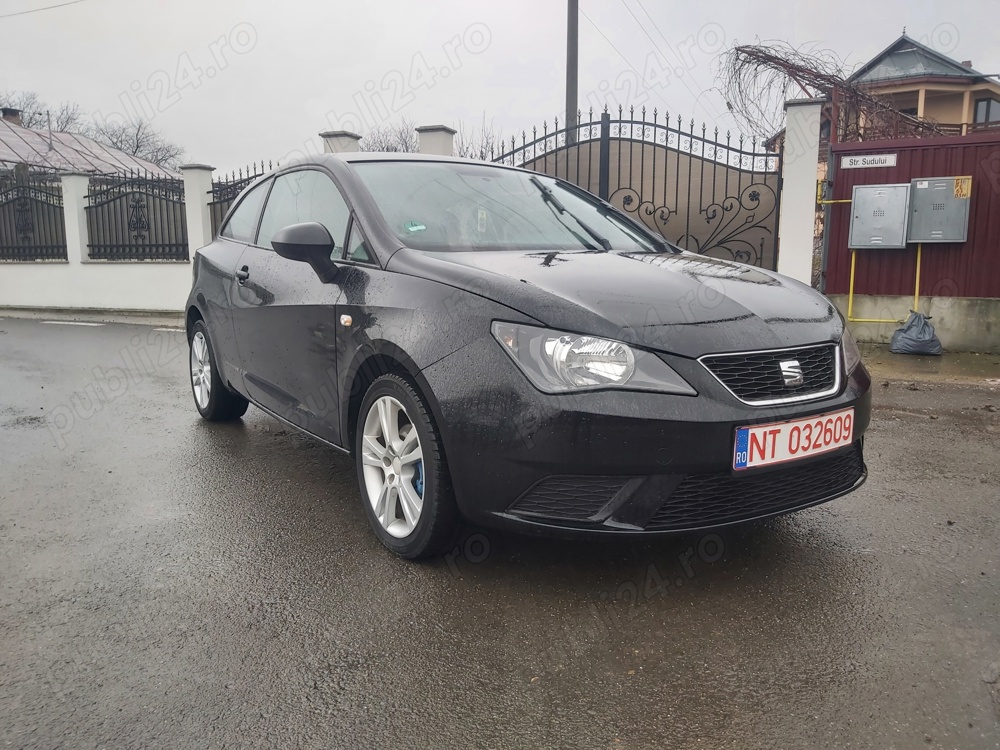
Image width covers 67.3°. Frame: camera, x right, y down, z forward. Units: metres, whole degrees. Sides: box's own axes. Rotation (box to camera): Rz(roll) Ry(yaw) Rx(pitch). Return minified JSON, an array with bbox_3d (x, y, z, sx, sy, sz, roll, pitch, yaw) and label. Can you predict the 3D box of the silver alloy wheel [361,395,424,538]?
[{"bbox_3d":[-0.269,0.268,2.309,0.160,0.430,0.430,-6,10,-34],"label":"silver alloy wheel"}]

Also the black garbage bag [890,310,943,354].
[{"bbox_3d":[3.928,-0.383,7.100,0.450,0.390,0.370,5,10,30],"label":"black garbage bag"}]

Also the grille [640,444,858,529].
[{"bbox_3d":[0.793,0.287,2.105,0.970,0.155,0.120,-6,10,-34],"label":"grille"}]

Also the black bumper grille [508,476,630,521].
[{"bbox_3d":[0.185,0.312,1.902,0.320,0.120,0.080,1,9,4],"label":"black bumper grille"}]

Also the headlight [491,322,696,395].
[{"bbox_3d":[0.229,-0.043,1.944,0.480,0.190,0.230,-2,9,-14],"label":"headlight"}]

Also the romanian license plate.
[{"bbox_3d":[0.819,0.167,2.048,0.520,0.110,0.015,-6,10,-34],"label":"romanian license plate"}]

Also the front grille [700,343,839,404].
[{"bbox_3d":[0.792,-0.005,2.064,0.640,0.150,0.090,-6,10,-34],"label":"front grille"}]

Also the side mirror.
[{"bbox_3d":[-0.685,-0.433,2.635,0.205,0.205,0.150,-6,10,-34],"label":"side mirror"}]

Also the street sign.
[{"bbox_3d":[3.660,-2.118,7.450,0.470,0.120,0.015,5,10,30],"label":"street sign"}]

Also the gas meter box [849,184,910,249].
[{"bbox_3d":[3.744,-1.555,7.394,0.485,0.600,0.220,5,10,30],"label":"gas meter box"}]

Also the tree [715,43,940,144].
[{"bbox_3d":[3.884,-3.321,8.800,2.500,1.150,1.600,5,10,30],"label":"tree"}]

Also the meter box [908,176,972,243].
[{"bbox_3d":[4.174,-1.559,7.124,0.485,0.600,0.220,5,10,30],"label":"meter box"}]

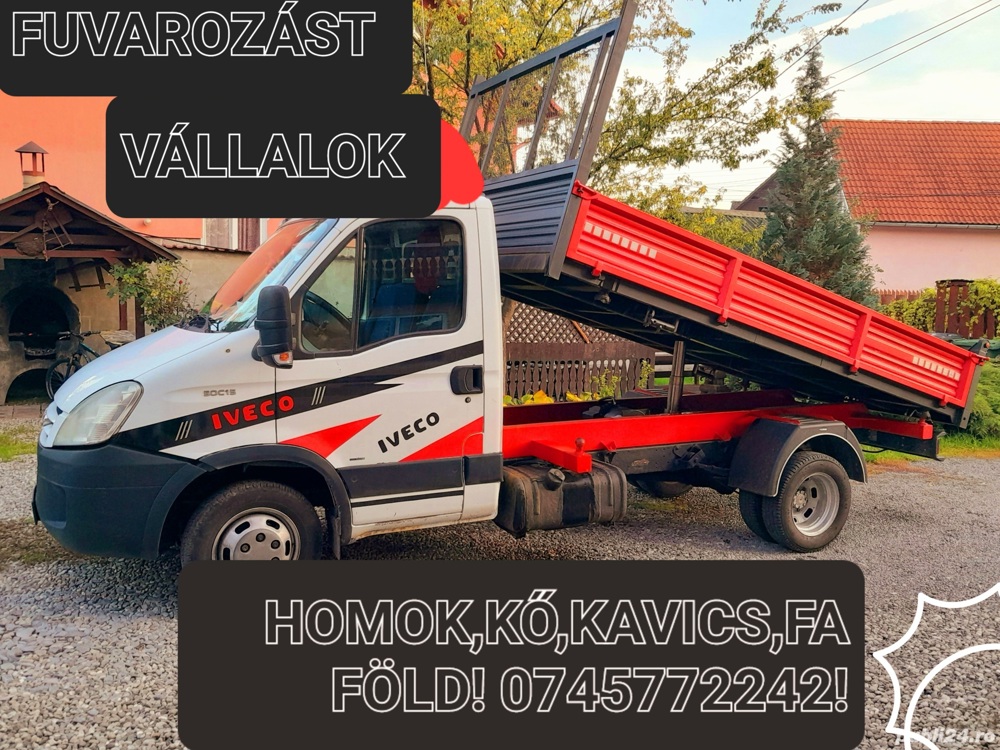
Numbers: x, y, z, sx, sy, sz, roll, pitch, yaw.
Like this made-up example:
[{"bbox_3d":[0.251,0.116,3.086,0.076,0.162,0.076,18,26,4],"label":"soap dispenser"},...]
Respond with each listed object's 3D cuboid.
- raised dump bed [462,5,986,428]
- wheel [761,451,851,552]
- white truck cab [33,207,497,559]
[{"bbox_3d":[1.666,-0.947,6.015,3.830,1.630,2.120,16,1,-26],"label":"raised dump bed"},{"bbox_3d":[2.161,0.885,5.502,0.697,0.697,0.200,0,5,-25],"label":"wheel"},{"bbox_3d":[-1.450,-0.088,4.730,2.360,2.070,2.060,-2,6,-24],"label":"white truck cab"}]

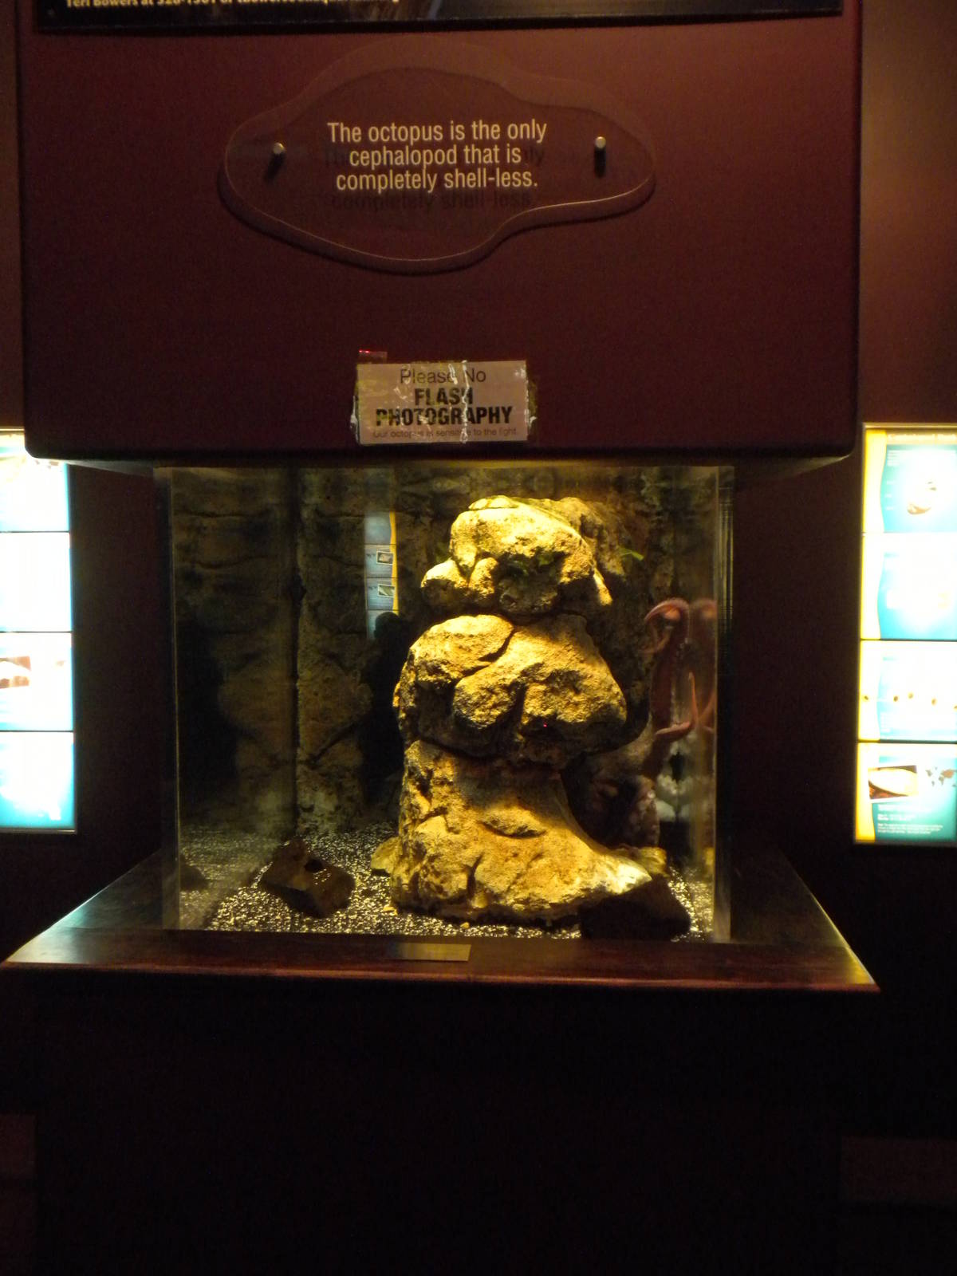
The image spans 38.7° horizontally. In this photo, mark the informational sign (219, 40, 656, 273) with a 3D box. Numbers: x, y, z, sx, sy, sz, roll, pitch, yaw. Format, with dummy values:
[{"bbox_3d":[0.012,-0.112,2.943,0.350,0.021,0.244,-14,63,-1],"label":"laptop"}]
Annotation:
[{"bbox_3d":[-0.060,-0.746,2.094,0.658,0.336,0.028,0,4,4],"label":"informational sign"}]

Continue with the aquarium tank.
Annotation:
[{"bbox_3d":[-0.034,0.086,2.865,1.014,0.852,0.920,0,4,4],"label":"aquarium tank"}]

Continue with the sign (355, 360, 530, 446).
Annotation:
[{"bbox_3d":[-0.056,-0.368,2.132,0.265,0.125,0.010,0,4,4],"label":"sign"}]

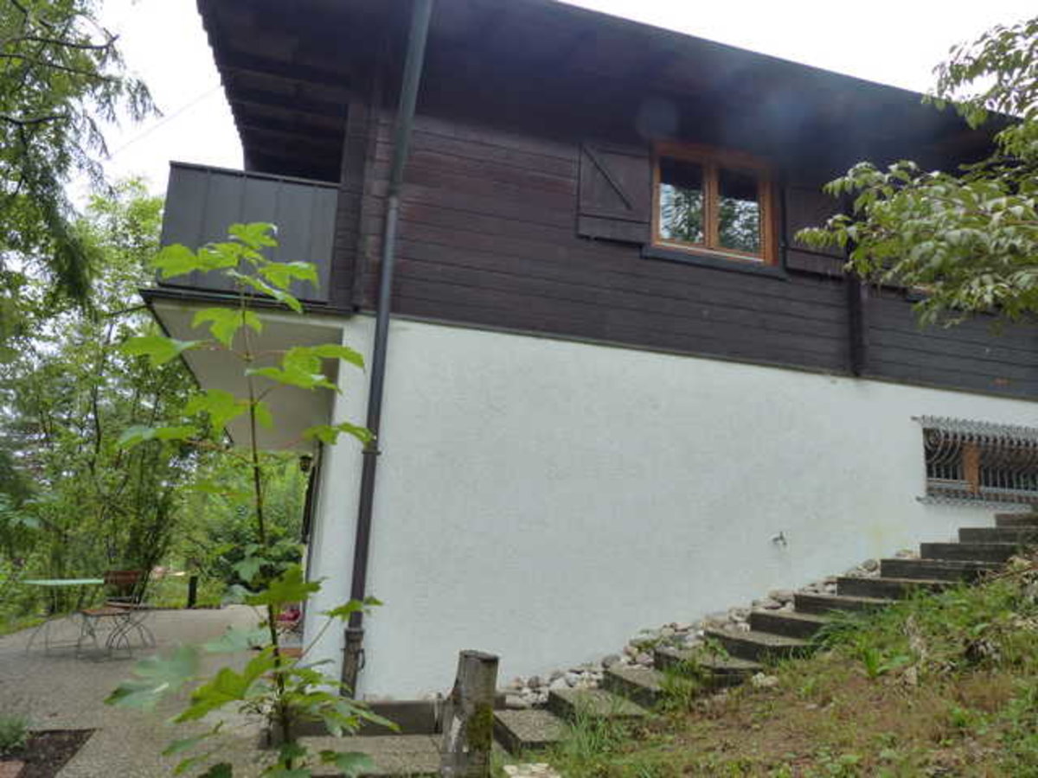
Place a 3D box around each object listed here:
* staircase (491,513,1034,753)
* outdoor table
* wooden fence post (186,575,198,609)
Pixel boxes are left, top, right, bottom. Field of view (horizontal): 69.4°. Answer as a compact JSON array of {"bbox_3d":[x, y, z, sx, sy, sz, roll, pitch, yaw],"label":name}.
[{"bbox_3d":[2.417,1.703,5.626,5.036,1.870,0.912,6,-12,-13],"label":"staircase"},{"bbox_3d":[-4.976,2.463,8.129,0.820,0.730,0.820,6,-12,-14],"label":"outdoor table"},{"bbox_3d":[-5.753,3.557,13.207,0.120,0.620,0.120,6,-12,-14],"label":"wooden fence post"}]

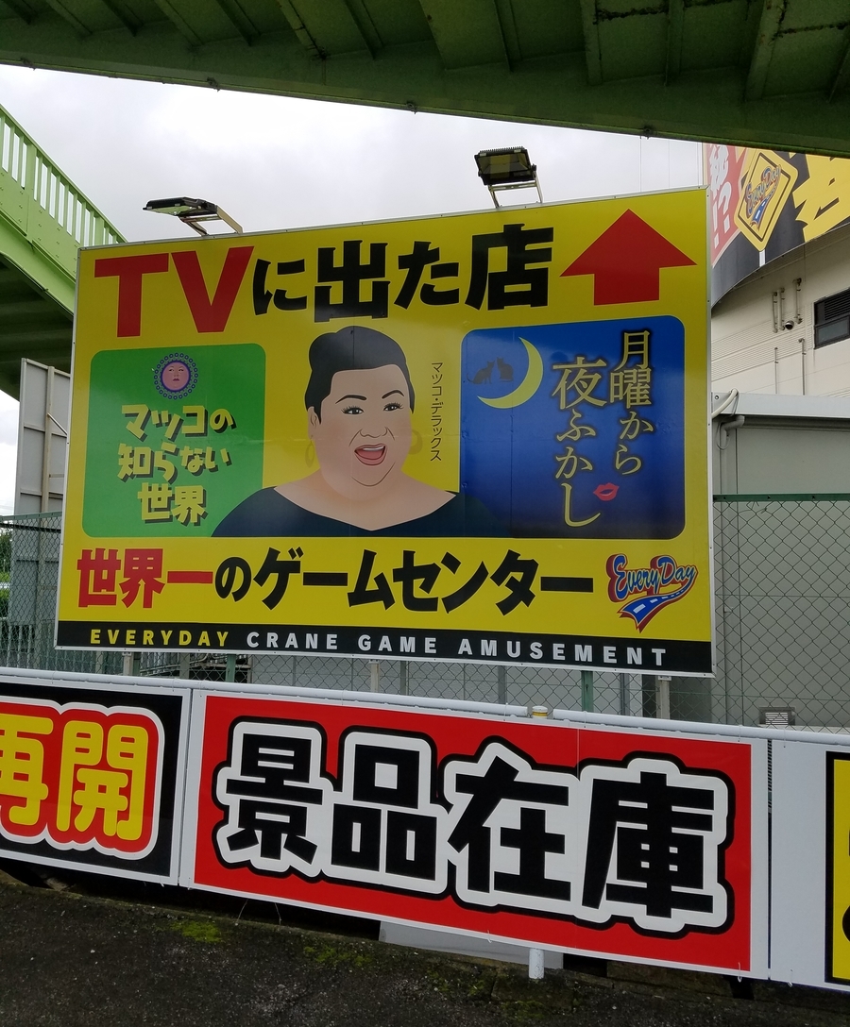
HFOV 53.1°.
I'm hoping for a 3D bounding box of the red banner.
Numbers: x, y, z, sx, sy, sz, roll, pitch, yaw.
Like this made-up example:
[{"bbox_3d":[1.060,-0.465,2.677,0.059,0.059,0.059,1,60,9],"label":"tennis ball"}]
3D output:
[{"bbox_3d":[0.119,1.319,3.669,2.480,0.880,0.040,0,-6,16],"label":"red banner"}]

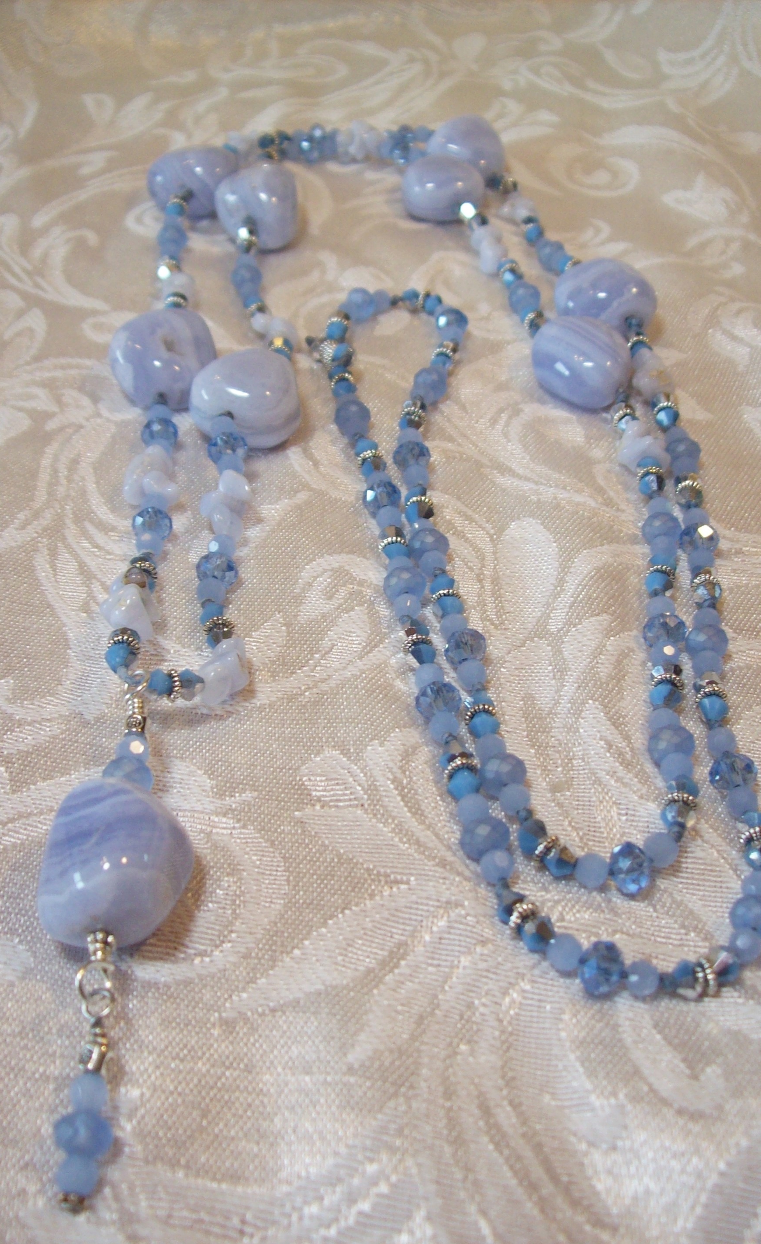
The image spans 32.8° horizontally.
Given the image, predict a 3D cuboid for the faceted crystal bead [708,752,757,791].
[{"bbox_3d":[0.045,0.019,0.165,0.006,0.006,0.005,-10,45,-11],"label":"faceted crystal bead"}]

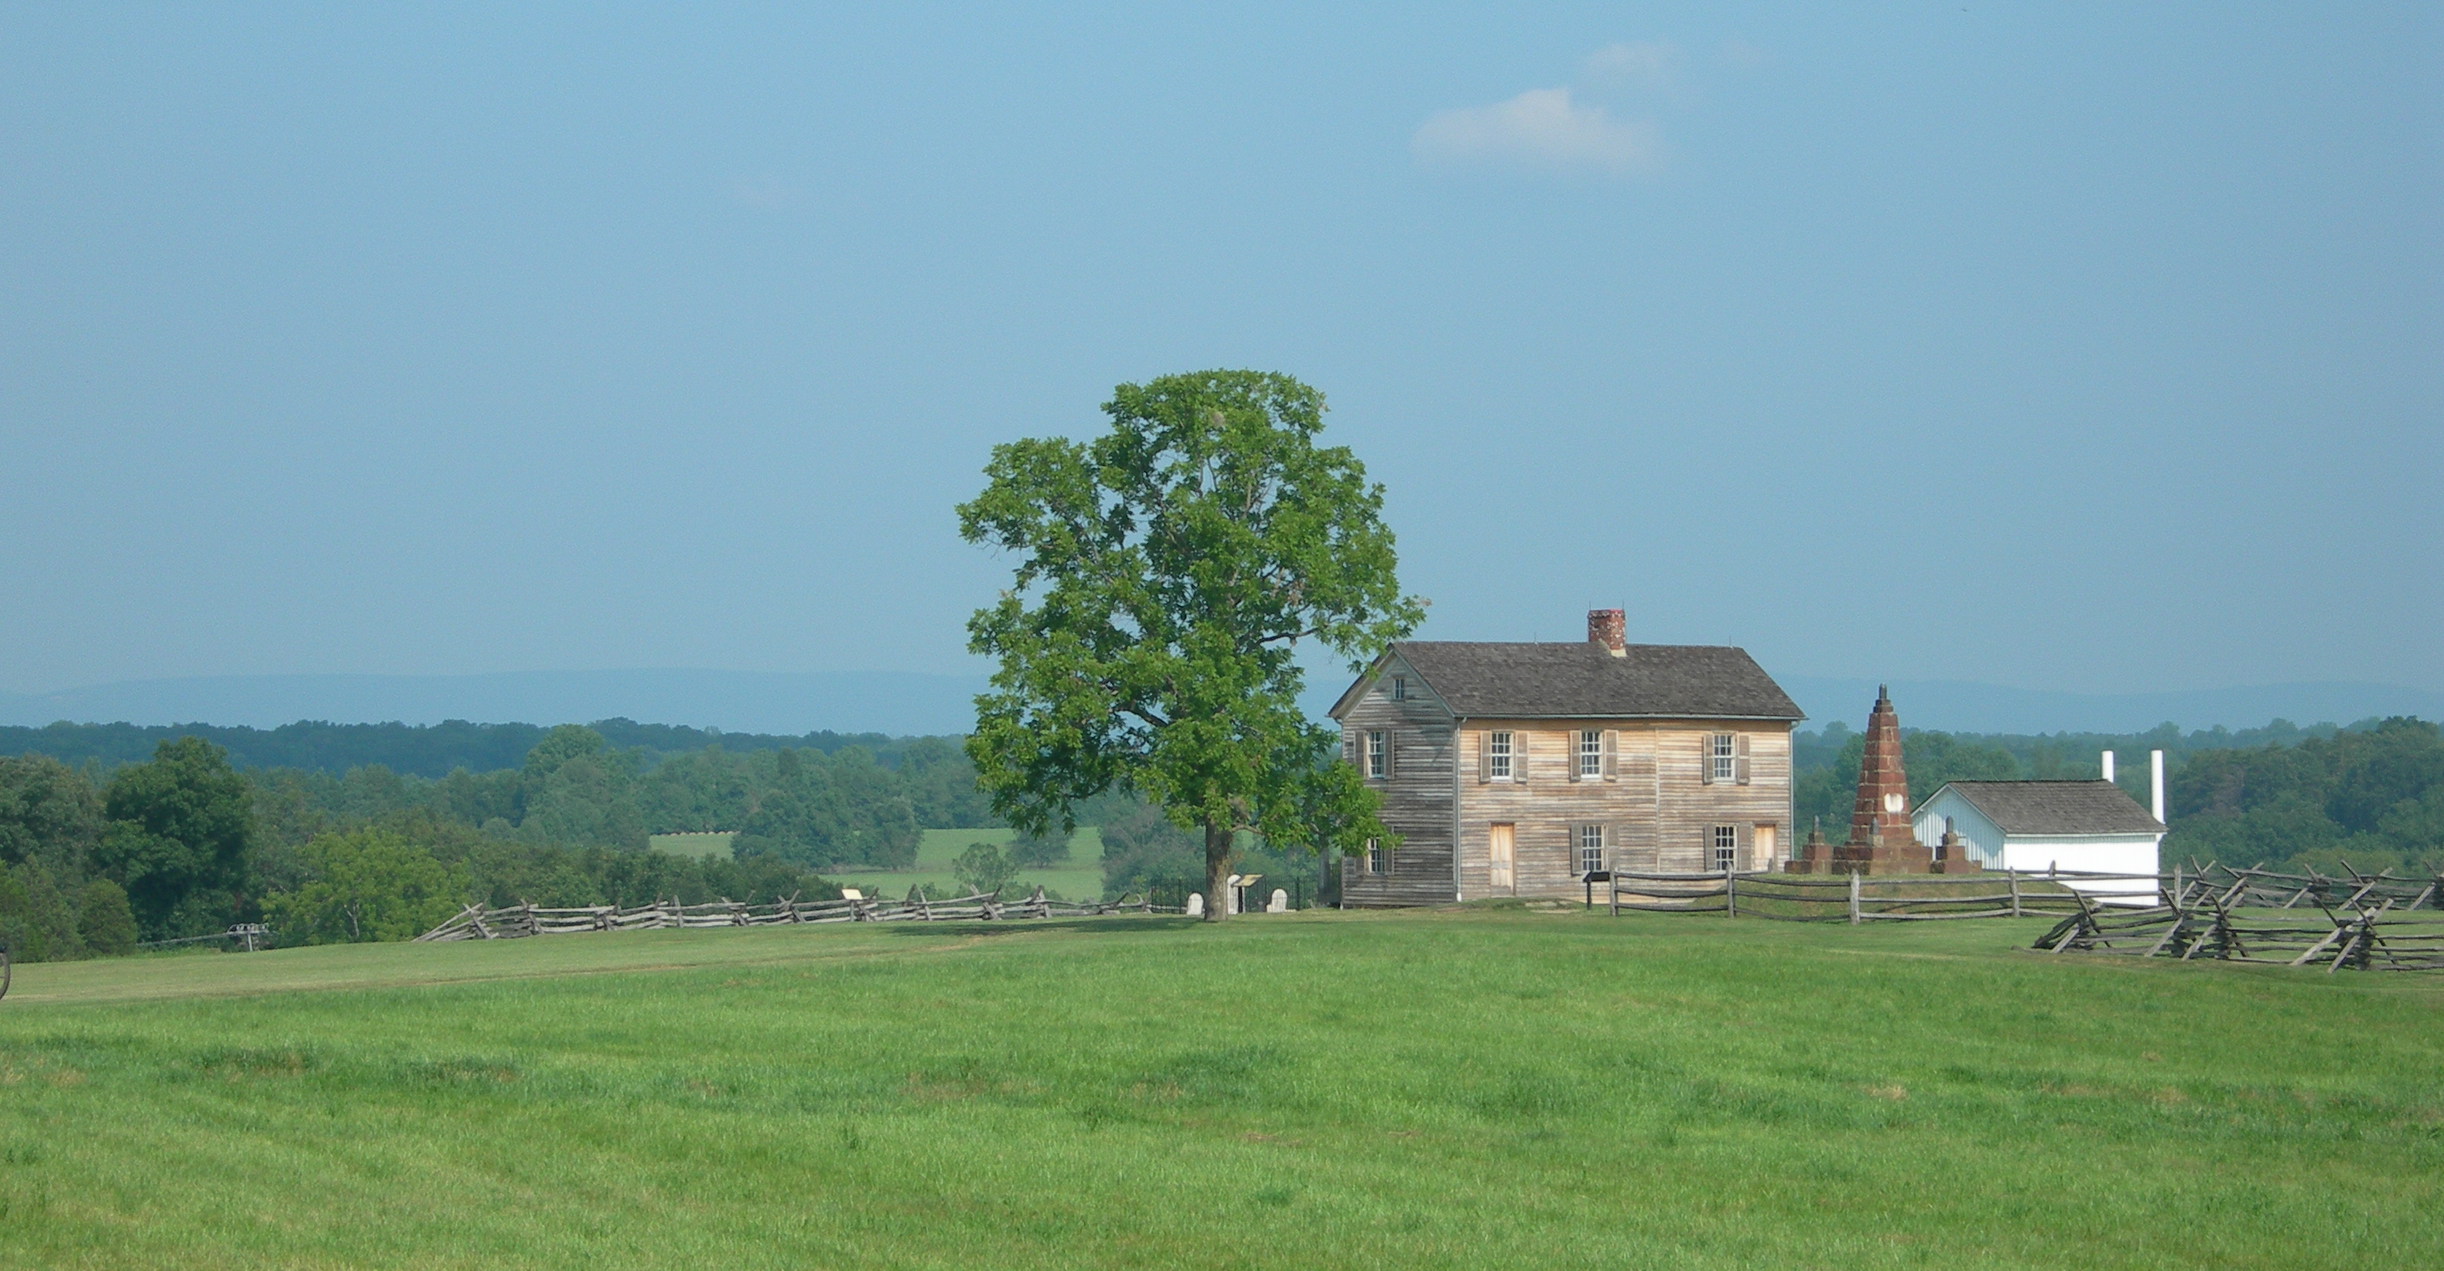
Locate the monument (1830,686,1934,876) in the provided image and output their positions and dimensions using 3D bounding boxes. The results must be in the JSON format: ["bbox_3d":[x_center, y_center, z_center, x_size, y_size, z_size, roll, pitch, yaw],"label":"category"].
[{"bbox_3d":[19.073,4.197,230.000,2.100,5.477,2.100,1,-1,-34],"label":"monument"}]

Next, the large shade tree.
[{"bbox_3d":[-0.877,0.239,222.000,12.900,15.302,12.400,0,-1,0],"label":"large shade tree"}]

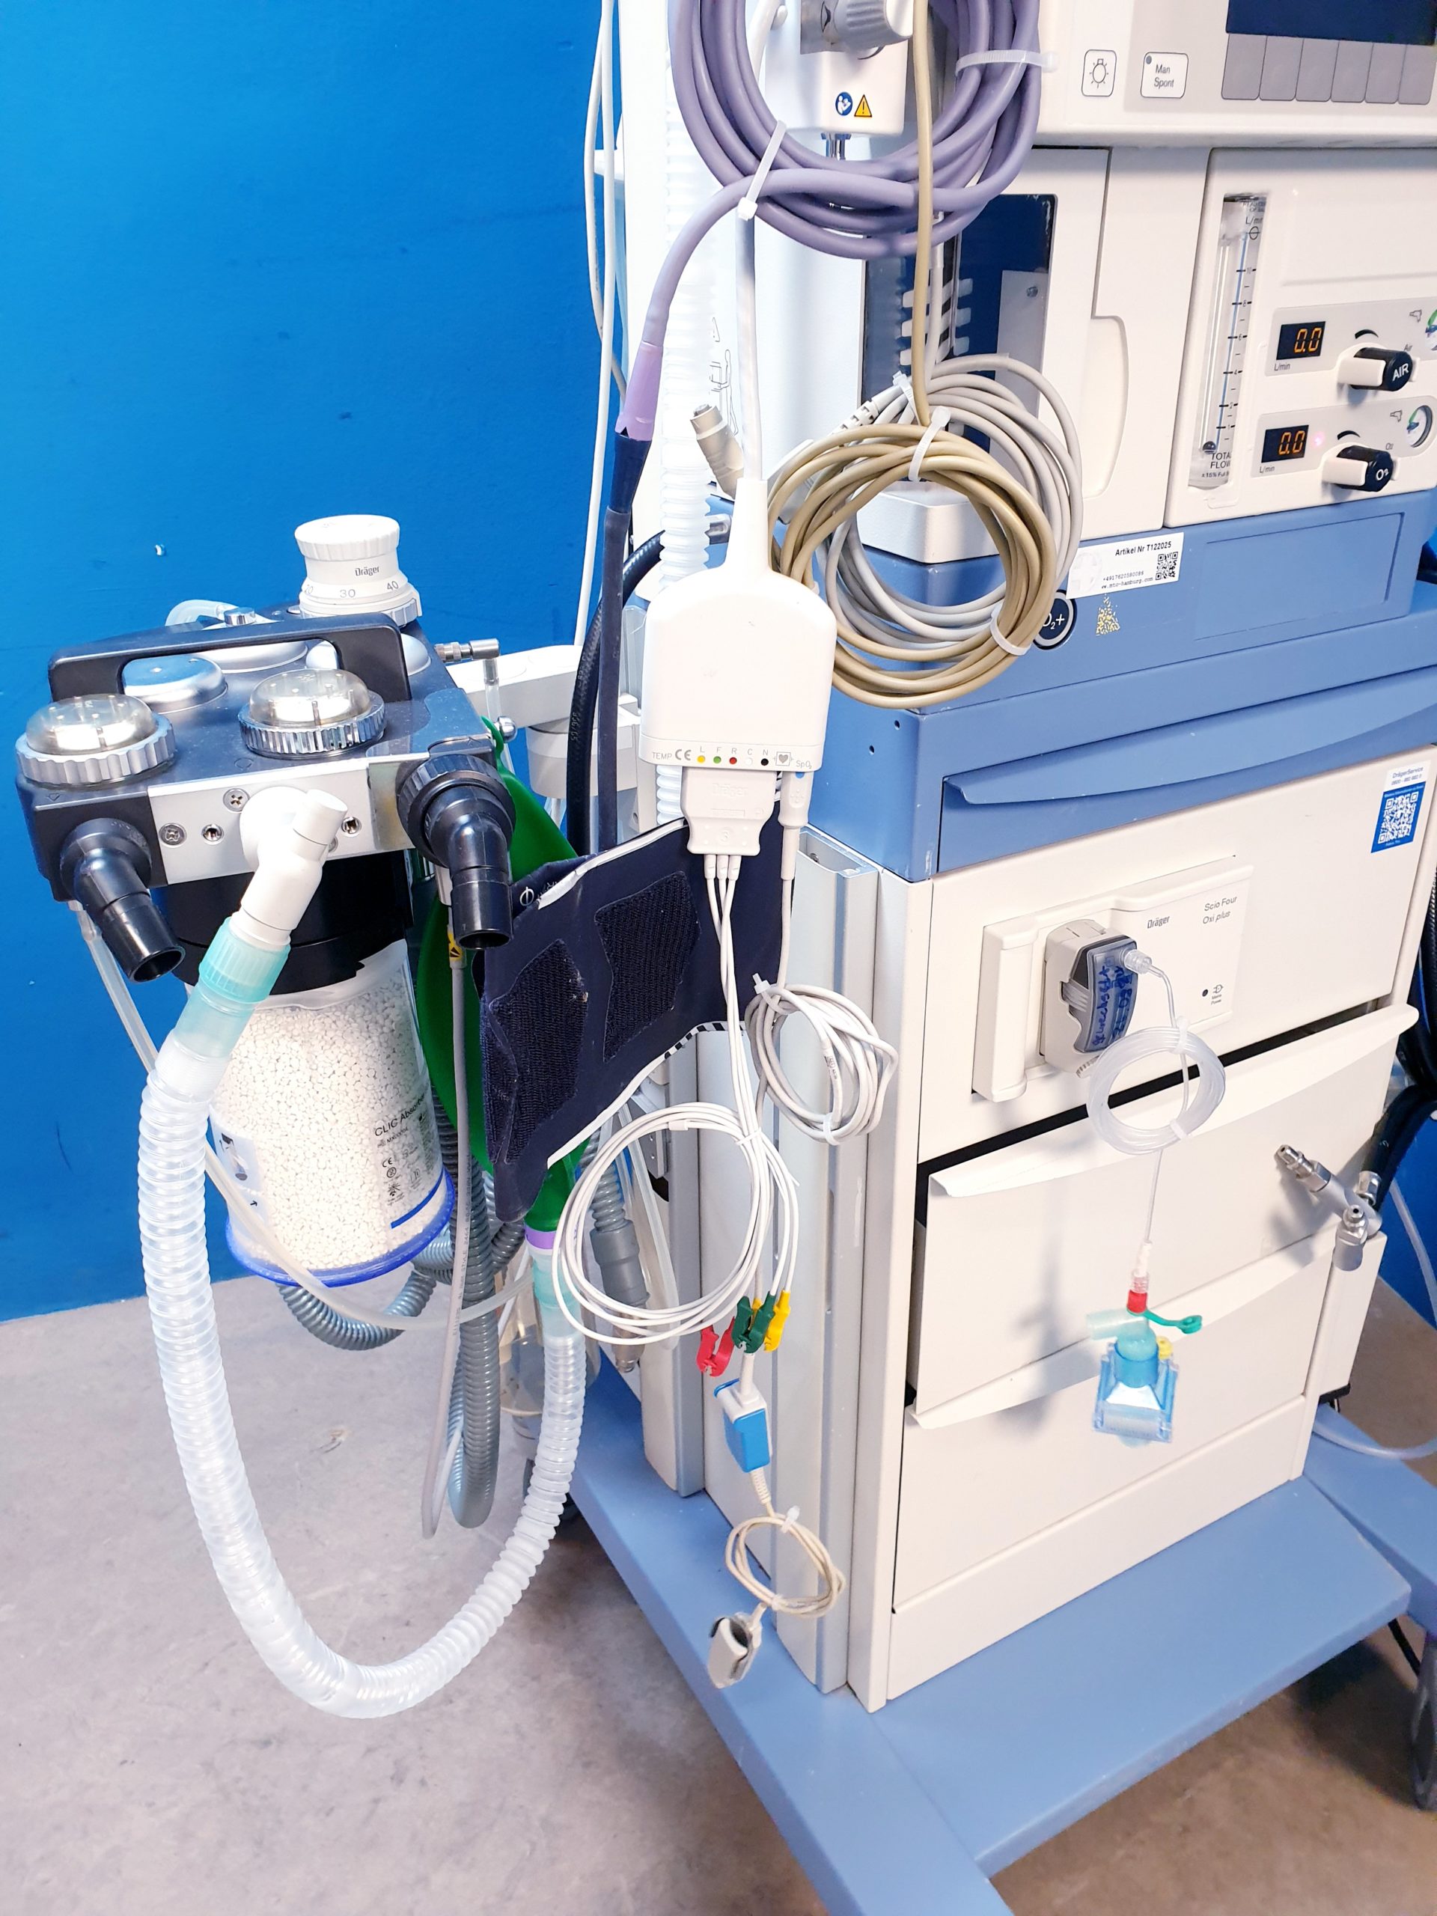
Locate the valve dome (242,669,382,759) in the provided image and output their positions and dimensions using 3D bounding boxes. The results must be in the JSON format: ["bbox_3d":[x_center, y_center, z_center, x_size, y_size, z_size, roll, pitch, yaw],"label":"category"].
[{"bbox_3d":[-0.156,-0.096,0.553,0.054,0.023,0.054,-13,28,-22],"label":"valve dome"}]

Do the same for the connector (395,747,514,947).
[{"bbox_3d":[-0.095,-0.039,0.553,0.045,0.067,0.062,-11,28,-20],"label":"connector"}]

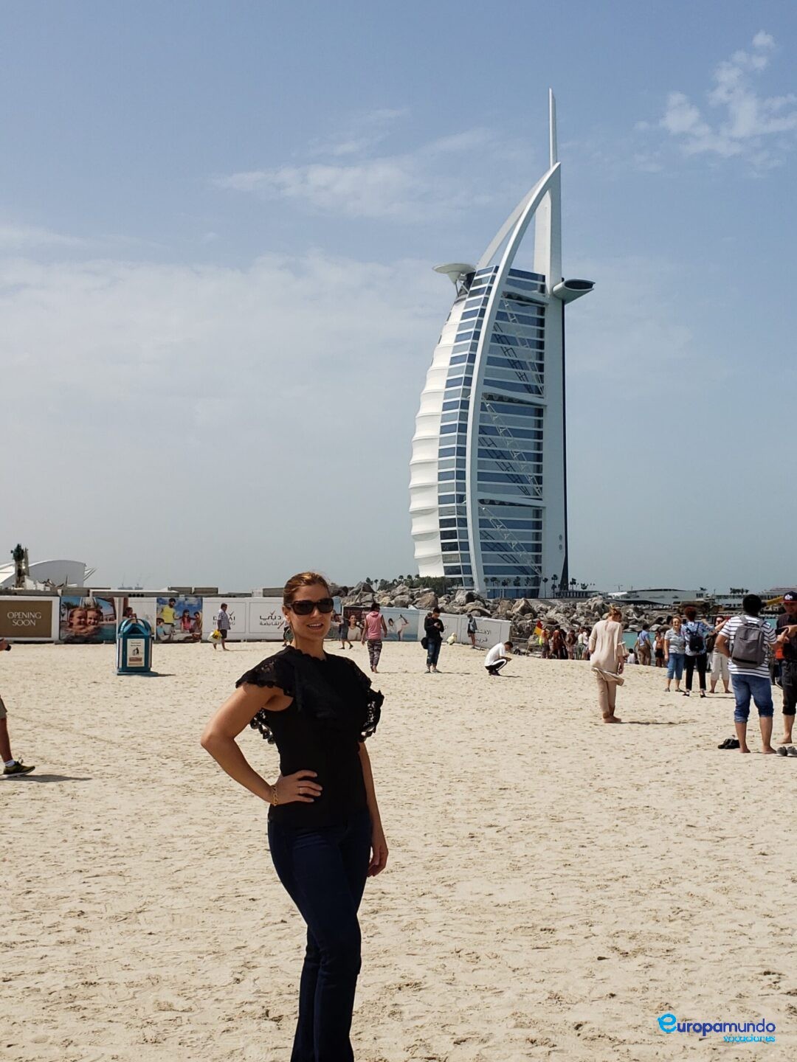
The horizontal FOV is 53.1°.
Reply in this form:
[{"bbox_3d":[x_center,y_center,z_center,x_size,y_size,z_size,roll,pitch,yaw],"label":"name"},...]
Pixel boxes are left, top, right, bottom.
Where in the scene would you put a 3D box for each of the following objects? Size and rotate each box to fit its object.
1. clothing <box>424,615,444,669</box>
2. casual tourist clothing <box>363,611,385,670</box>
[{"bbox_3d":[0.886,2.760,19.800,0.470,1.320,0.320,3,-6,-30],"label":"clothing"},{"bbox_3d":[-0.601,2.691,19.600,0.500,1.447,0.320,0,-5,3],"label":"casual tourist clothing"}]

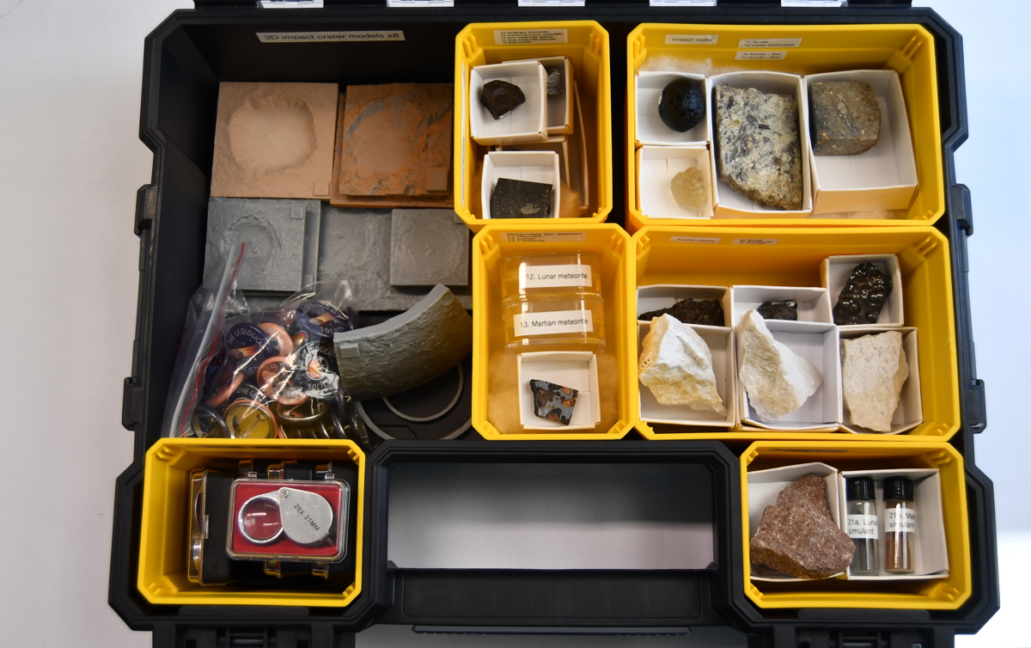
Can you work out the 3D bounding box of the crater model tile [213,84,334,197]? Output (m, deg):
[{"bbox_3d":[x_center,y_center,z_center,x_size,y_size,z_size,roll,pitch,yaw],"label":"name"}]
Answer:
[{"bbox_3d":[-0.142,-0.108,0.666,0.071,0.009,0.071,1,80,1],"label":"crater model tile"}]

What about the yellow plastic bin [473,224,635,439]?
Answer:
[{"bbox_3d":[0.020,0.010,0.611,0.082,0.085,0.110,0,80,1],"label":"yellow plastic bin"}]

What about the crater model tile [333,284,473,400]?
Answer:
[{"bbox_3d":[-0.061,0.012,0.633,0.073,0.052,0.020,-24,45,-3],"label":"crater model tile"}]

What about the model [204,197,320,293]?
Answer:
[{"bbox_3d":[-0.147,-0.044,0.657,0.066,0.015,0.054,1,80,1],"label":"model"}]

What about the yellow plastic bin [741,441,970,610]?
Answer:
[{"bbox_3d":[0.168,0.106,0.593,0.110,0.085,0.082,0,80,1],"label":"yellow plastic bin"}]

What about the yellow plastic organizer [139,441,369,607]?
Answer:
[{"bbox_3d":[-0.130,0.105,0.597,0.110,0.085,0.082,1,80,1],"label":"yellow plastic organizer"}]

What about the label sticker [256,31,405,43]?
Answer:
[{"bbox_3d":[-0.101,-0.157,0.612,0.080,0.012,0.001,0,79,1],"label":"label sticker"}]

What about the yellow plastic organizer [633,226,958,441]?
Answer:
[{"bbox_3d":[0.142,0.011,0.610,0.163,0.085,0.110,0,80,1],"label":"yellow plastic organizer"}]

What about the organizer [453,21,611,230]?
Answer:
[{"bbox_3d":[0.010,-0.100,0.630,0.082,0.085,0.110,0,80,1],"label":"organizer"}]

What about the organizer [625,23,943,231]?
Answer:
[{"bbox_3d":[0.141,-0.098,0.628,0.163,0.085,0.110,0,80,1],"label":"organizer"}]

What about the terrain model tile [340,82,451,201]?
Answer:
[{"bbox_3d":[-0.069,-0.108,0.663,0.064,0.011,0.068,0,80,1],"label":"terrain model tile"}]

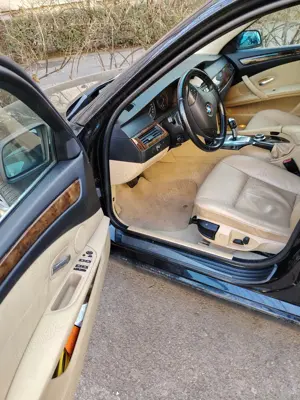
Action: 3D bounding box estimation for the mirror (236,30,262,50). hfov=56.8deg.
[{"bbox_3d":[0.748,-1.230,2.147,0.200,0.140,0.110,-26,36,-18],"label":"mirror"}]

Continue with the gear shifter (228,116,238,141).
[{"bbox_3d":[0.496,-0.423,1.641,0.055,0.140,0.050,12,42,32],"label":"gear shifter"}]

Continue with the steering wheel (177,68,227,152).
[{"bbox_3d":[0.245,-0.409,1.291,0.090,0.380,0.380,-9,29,44],"label":"steering wheel"}]

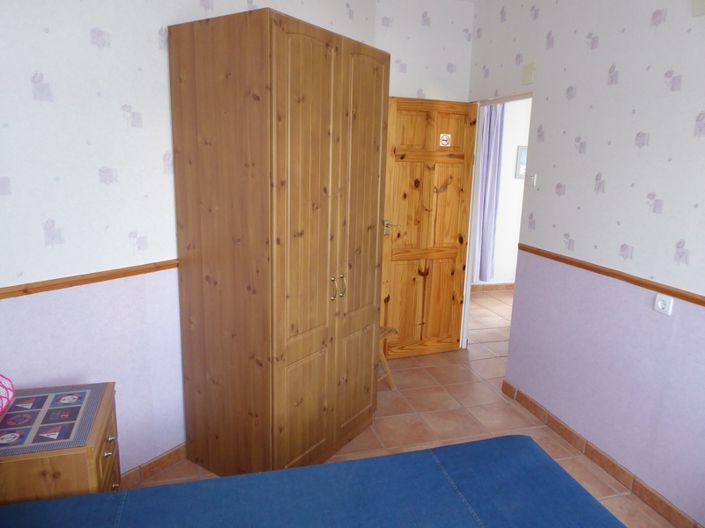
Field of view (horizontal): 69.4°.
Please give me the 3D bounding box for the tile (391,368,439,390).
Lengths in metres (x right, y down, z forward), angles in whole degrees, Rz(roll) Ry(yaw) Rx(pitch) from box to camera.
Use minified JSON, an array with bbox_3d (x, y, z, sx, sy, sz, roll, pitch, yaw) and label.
[{"bbox_3d":[0.417,0.831,3.700,0.326,0.010,0.326,-2,12,-17],"label":"tile"}]

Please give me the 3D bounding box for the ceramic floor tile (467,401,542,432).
[{"bbox_3d":[0.928,0.972,3.232,0.323,0.010,0.323,-2,13,-16],"label":"ceramic floor tile"}]

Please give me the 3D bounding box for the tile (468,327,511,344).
[{"bbox_3d":[1.194,0.664,4.652,0.323,0.010,0.323,-2,13,-16],"label":"tile"}]

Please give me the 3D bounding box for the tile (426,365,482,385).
[{"bbox_3d":[0.744,0.831,3.851,0.323,0.010,0.323,-2,13,-16],"label":"tile"}]

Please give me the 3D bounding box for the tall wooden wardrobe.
[{"bbox_3d":[-0.322,-0.045,2.660,0.597,2.092,0.943,9,14,32],"label":"tall wooden wardrobe"}]

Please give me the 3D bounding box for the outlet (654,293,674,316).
[{"bbox_3d":[1.378,0.181,2.249,0.014,0.081,0.081,-2,12,-15],"label":"outlet"}]

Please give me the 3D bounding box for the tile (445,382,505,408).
[{"bbox_3d":[0.836,0.901,3.542,0.323,0.010,0.323,-2,13,-16],"label":"tile"}]

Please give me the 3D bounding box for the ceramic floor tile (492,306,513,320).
[{"bbox_3d":[1.645,0.498,5.454,0.323,0.010,0.323,-2,13,-16],"label":"ceramic floor tile"}]

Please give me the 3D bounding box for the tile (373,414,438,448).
[{"bbox_3d":[0.290,0.976,2.983,0.326,0.010,0.326,-2,12,-17],"label":"tile"}]

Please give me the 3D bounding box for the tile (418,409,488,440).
[{"bbox_3d":[0.611,0.985,3.141,0.323,0.010,0.323,-2,13,-16],"label":"tile"}]

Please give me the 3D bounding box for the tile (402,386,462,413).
[{"bbox_3d":[0.519,0.914,3.450,0.323,0.010,0.323,-2,13,-16],"label":"tile"}]

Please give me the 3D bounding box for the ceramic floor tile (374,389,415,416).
[{"bbox_3d":[0.195,0.909,3.294,0.326,0.010,0.326,-2,12,-17],"label":"ceramic floor tile"}]

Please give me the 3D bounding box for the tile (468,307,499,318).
[{"bbox_3d":[1.305,0.515,5.324,0.326,0.010,0.326,-2,12,-17],"label":"tile"}]

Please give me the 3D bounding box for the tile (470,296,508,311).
[{"bbox_3d":[1.527,0.436,5.731,0.326,0.010,0.326,-2,12,-17],"label":"tile"}]

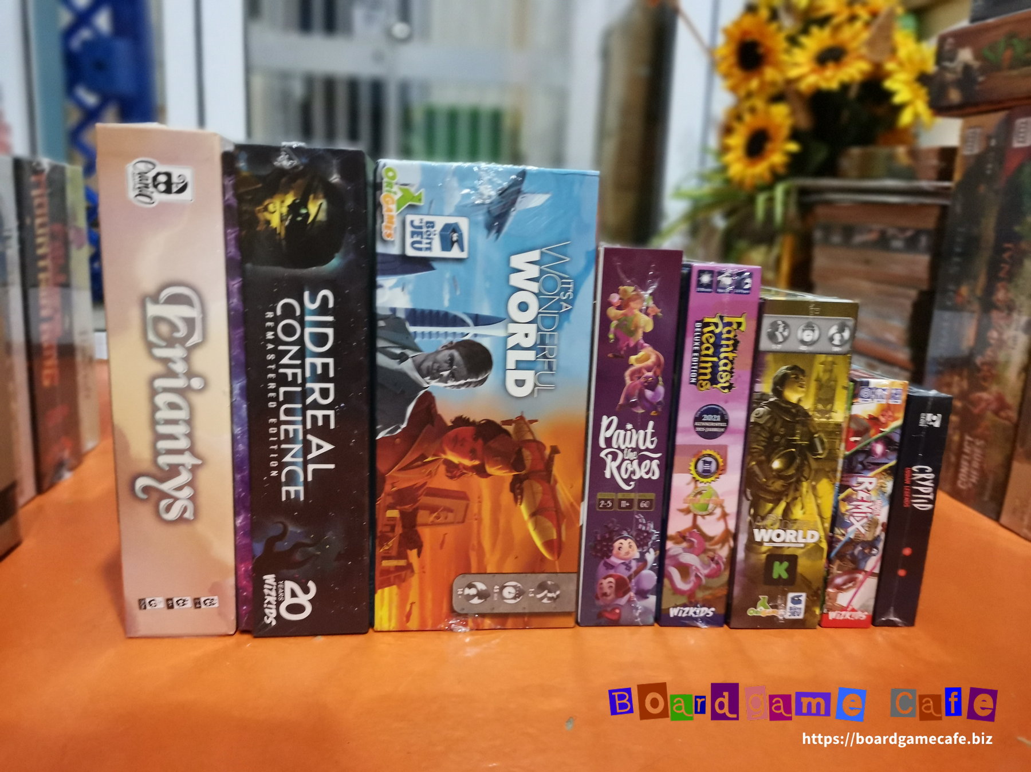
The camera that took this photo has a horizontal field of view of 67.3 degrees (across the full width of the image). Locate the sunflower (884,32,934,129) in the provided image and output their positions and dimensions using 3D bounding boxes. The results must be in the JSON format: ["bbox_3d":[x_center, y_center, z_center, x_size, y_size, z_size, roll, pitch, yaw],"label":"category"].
[{"bbox_3d":[0.593,-0.453,1.140,0.120,0.135,0.050,-2,6,-22],"label":"sunflower"}]

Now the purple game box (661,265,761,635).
[{"bbox_3d":[0.117,0.023,0.592,0.043,0.238,0.205,2,12,-3],"label":"purple game box"}]

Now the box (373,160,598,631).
[{"bbox_3d":[-0.031,-0.005,0.569,0.128,0.289,0.200,1,12,-7],"label":"box"}]

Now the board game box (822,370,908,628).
[{"bbox_3d":[0.225,0.068,0.565,0.034,0.170,0.122,2,12,-2],"label":"board game box"}]

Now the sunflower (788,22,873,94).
[{"bbox_3d":[0.469,-0.488,1.150,0.122,0.115,0.045,11,-9,35],"label":"sunflower"}]

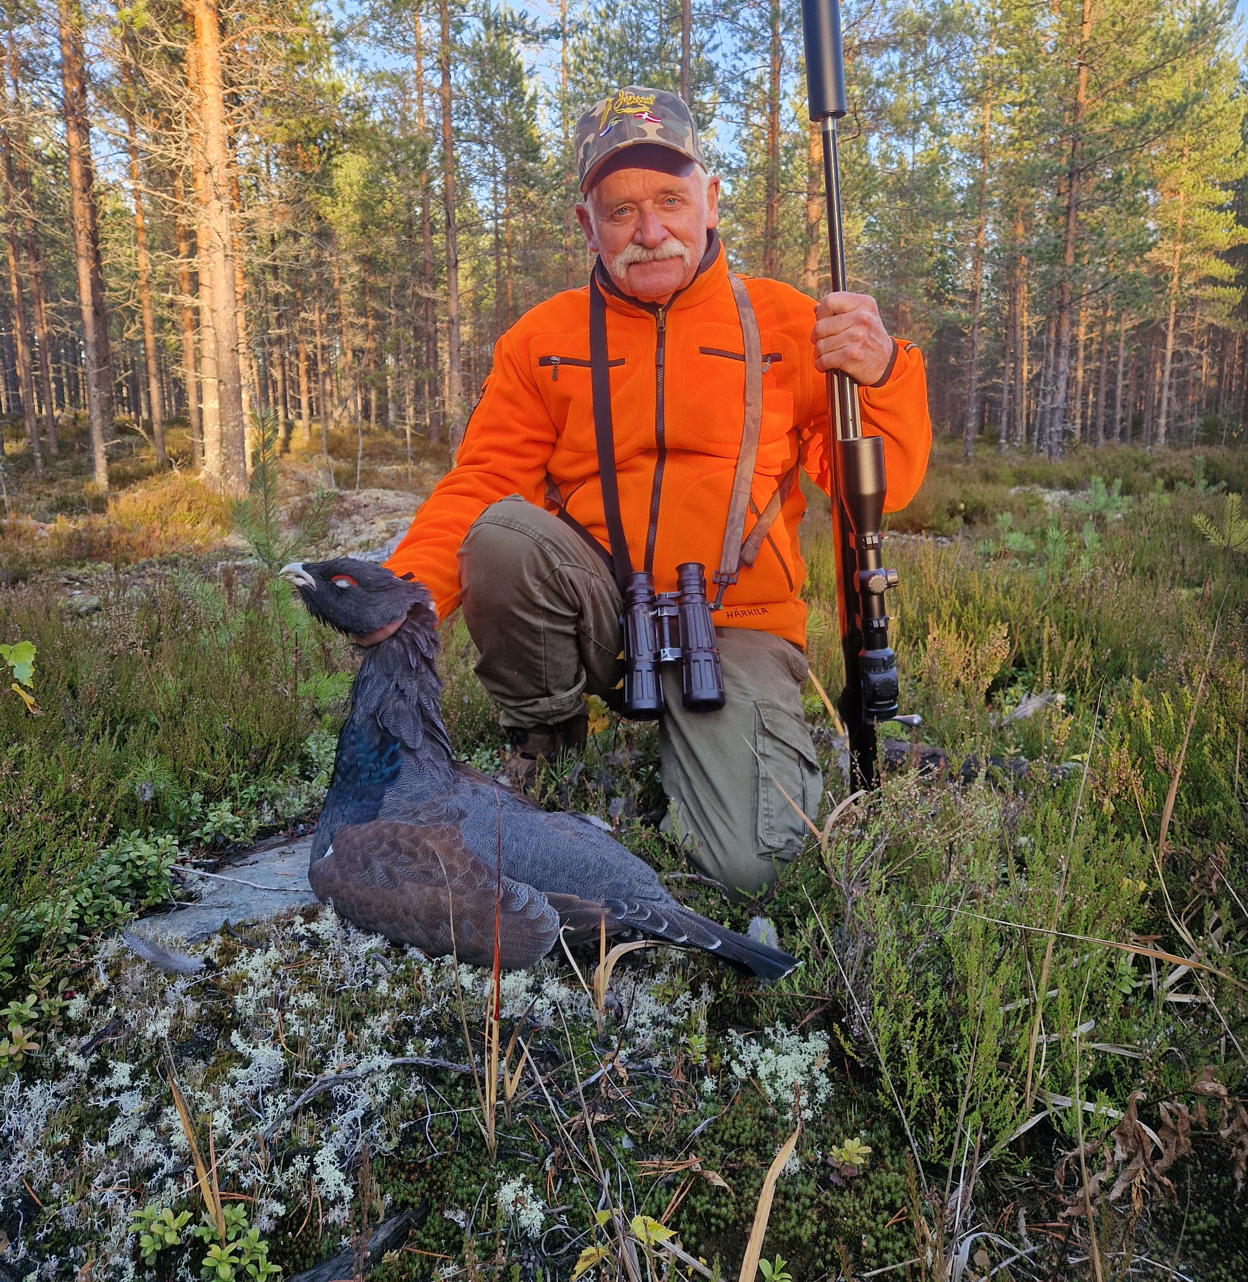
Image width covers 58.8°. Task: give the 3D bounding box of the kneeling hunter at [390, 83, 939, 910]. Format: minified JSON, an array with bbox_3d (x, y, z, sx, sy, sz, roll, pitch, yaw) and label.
[{"bbox_3d":[0.054,-0.203,1.670,0.780,1.120,0.720,0,10,4],"label":"kneeling hunter"}]

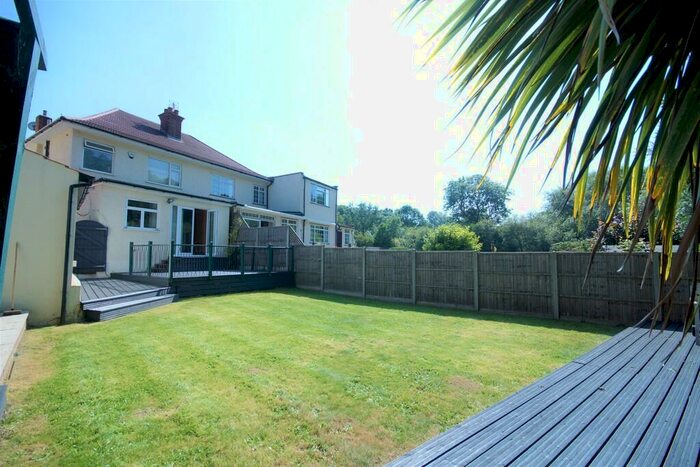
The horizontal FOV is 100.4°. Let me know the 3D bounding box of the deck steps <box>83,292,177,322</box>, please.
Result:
[{"bbox_3d":[-4.909,1.605,6.692,0.650,0.330,2.150,0,-3,8],"label":"deck steps"}]

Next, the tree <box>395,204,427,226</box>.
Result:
[{"bbox_3d":[13.018,-0.344,61.663,6.590,11.660,6.590,-1,-4,31],"label":"tree"}]

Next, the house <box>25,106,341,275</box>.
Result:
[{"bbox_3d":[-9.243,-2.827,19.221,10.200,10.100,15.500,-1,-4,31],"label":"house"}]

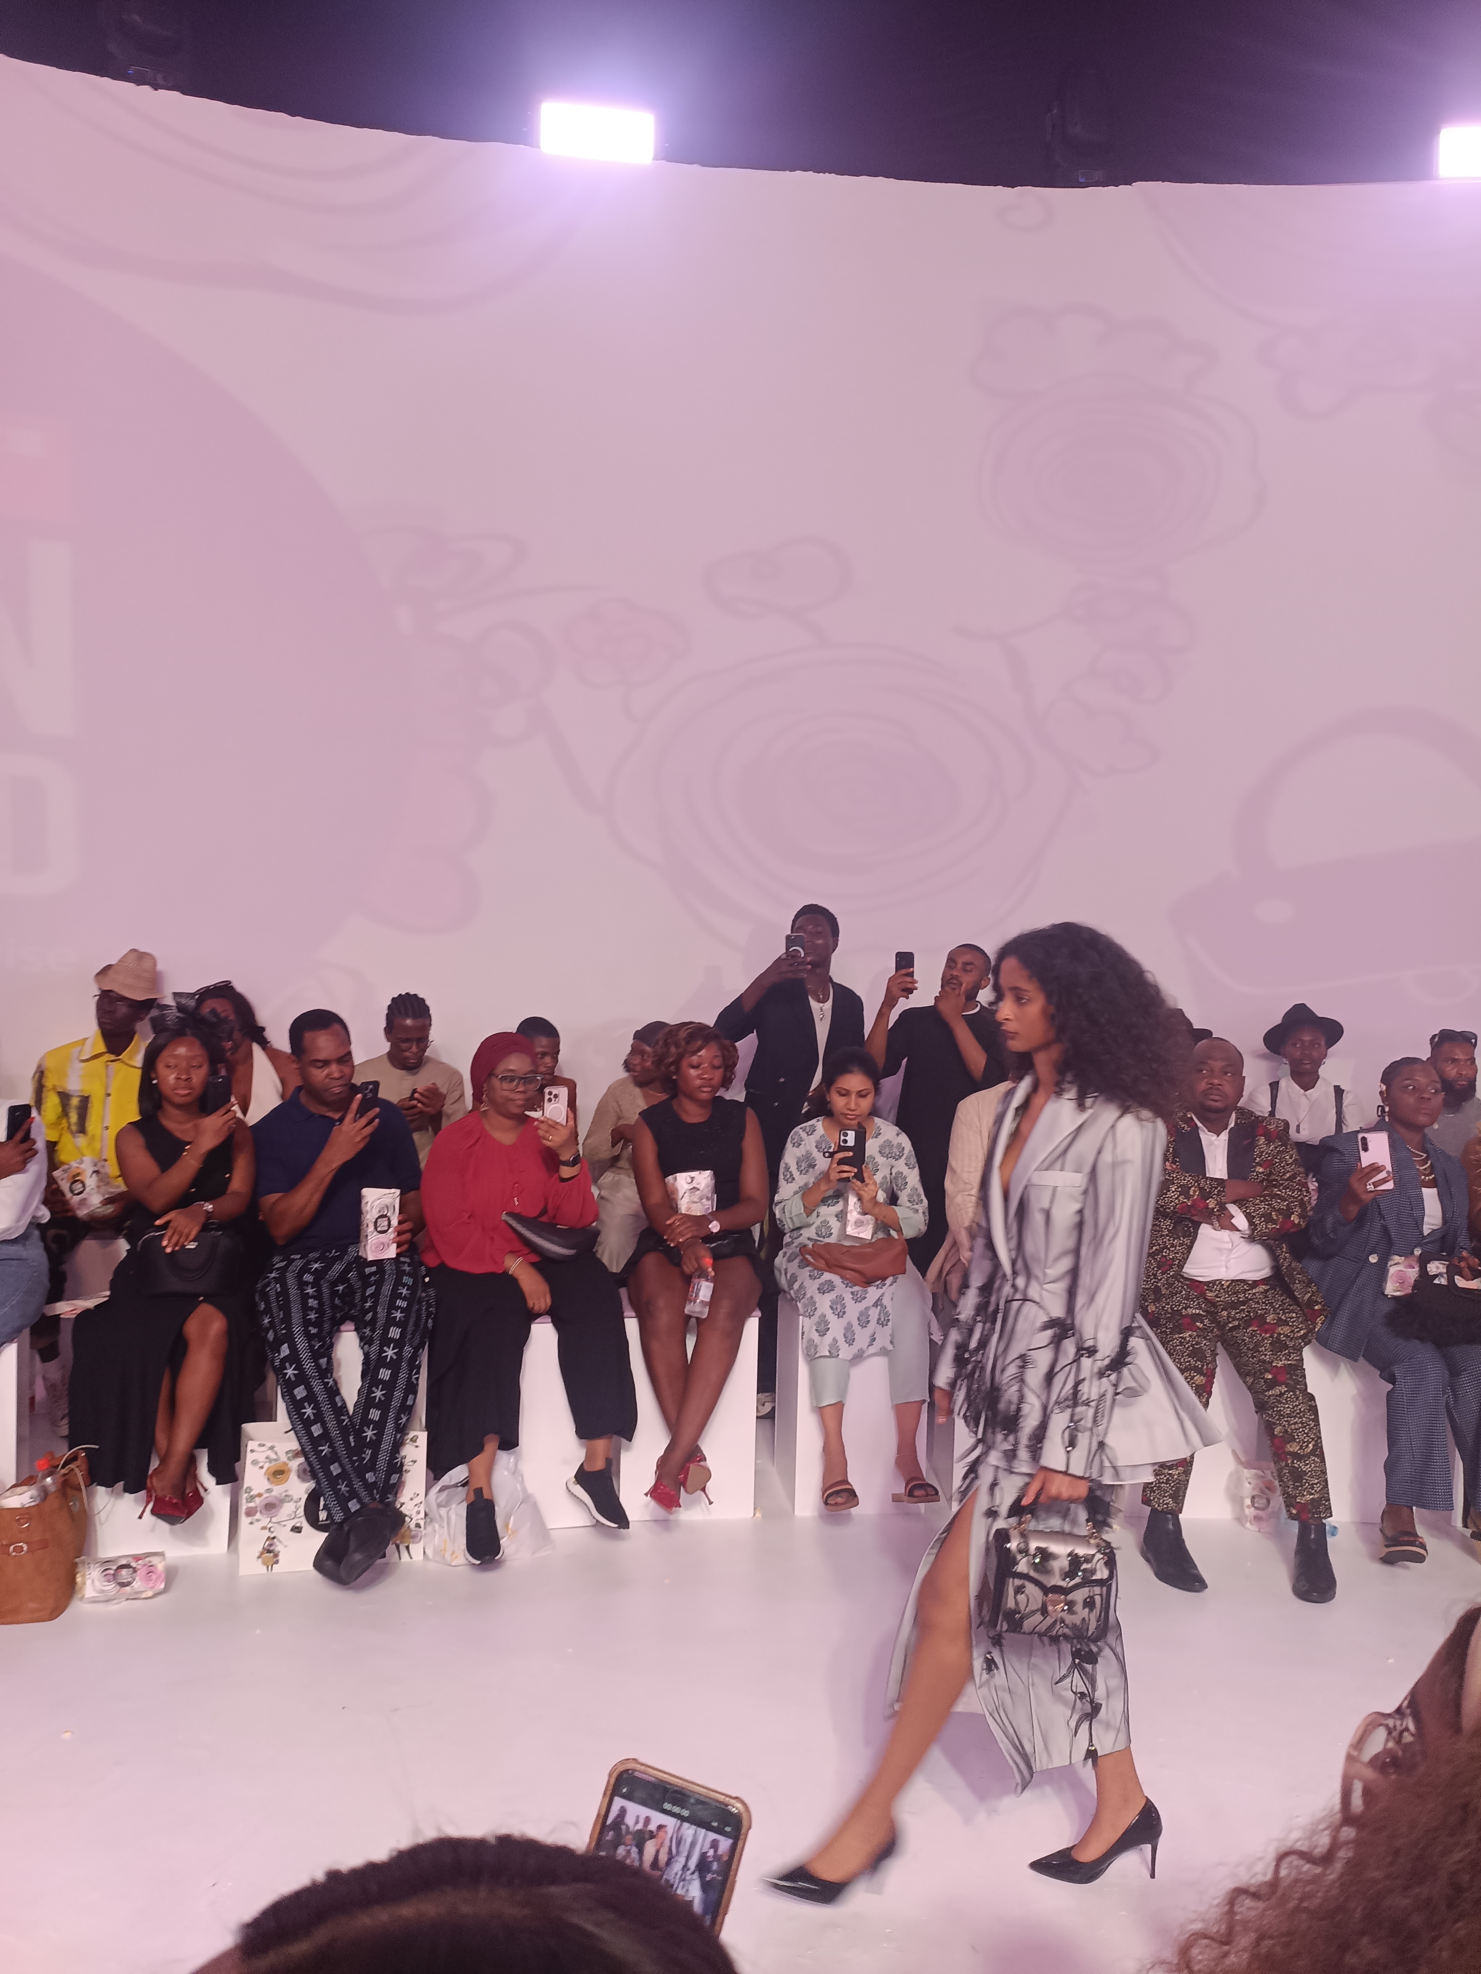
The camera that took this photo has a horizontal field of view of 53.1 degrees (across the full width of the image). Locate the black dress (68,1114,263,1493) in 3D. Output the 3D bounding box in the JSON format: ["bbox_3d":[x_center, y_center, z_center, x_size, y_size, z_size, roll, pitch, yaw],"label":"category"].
[{"bbox_3d":[-1.587,0.852,4.097,0.500,0.950,0.620,1,3,-10],"label":"black dress"}]

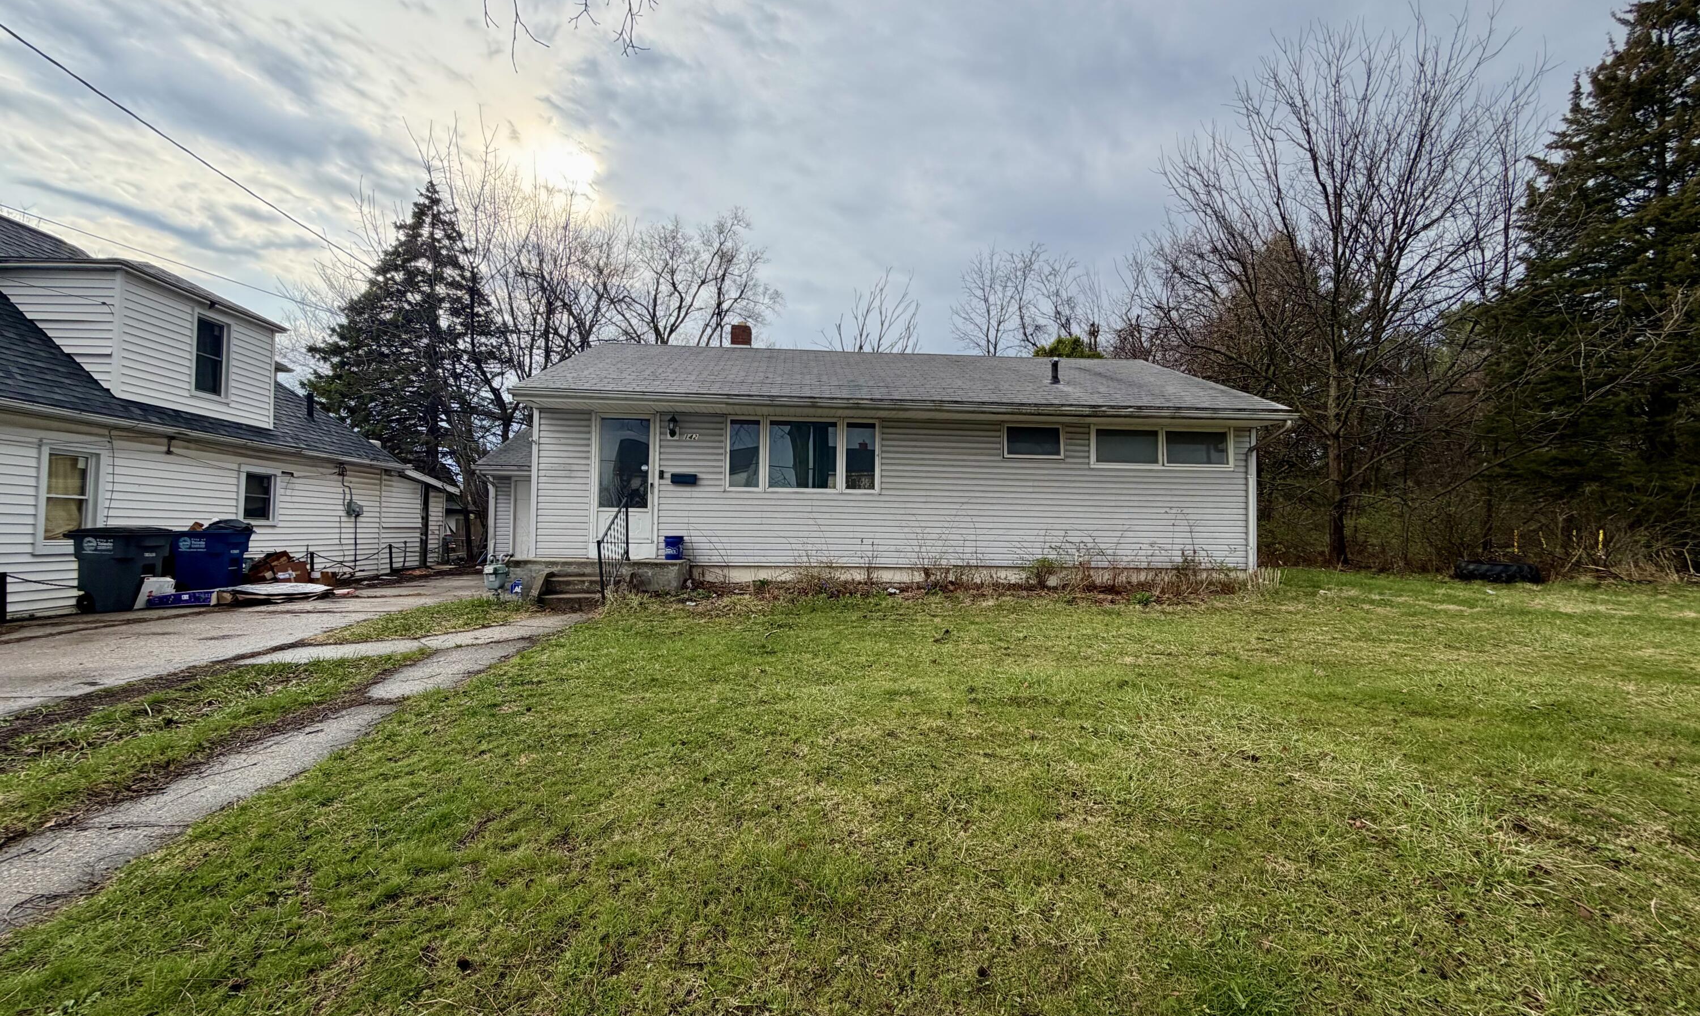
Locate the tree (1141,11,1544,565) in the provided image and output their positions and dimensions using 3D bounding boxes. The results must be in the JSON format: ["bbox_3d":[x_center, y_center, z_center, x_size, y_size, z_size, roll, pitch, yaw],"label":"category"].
[{"bbox_3d":[14.818,-6.220,20.746,11.500,15.900,11.000,1,-2,-5],"label":"tree"}]

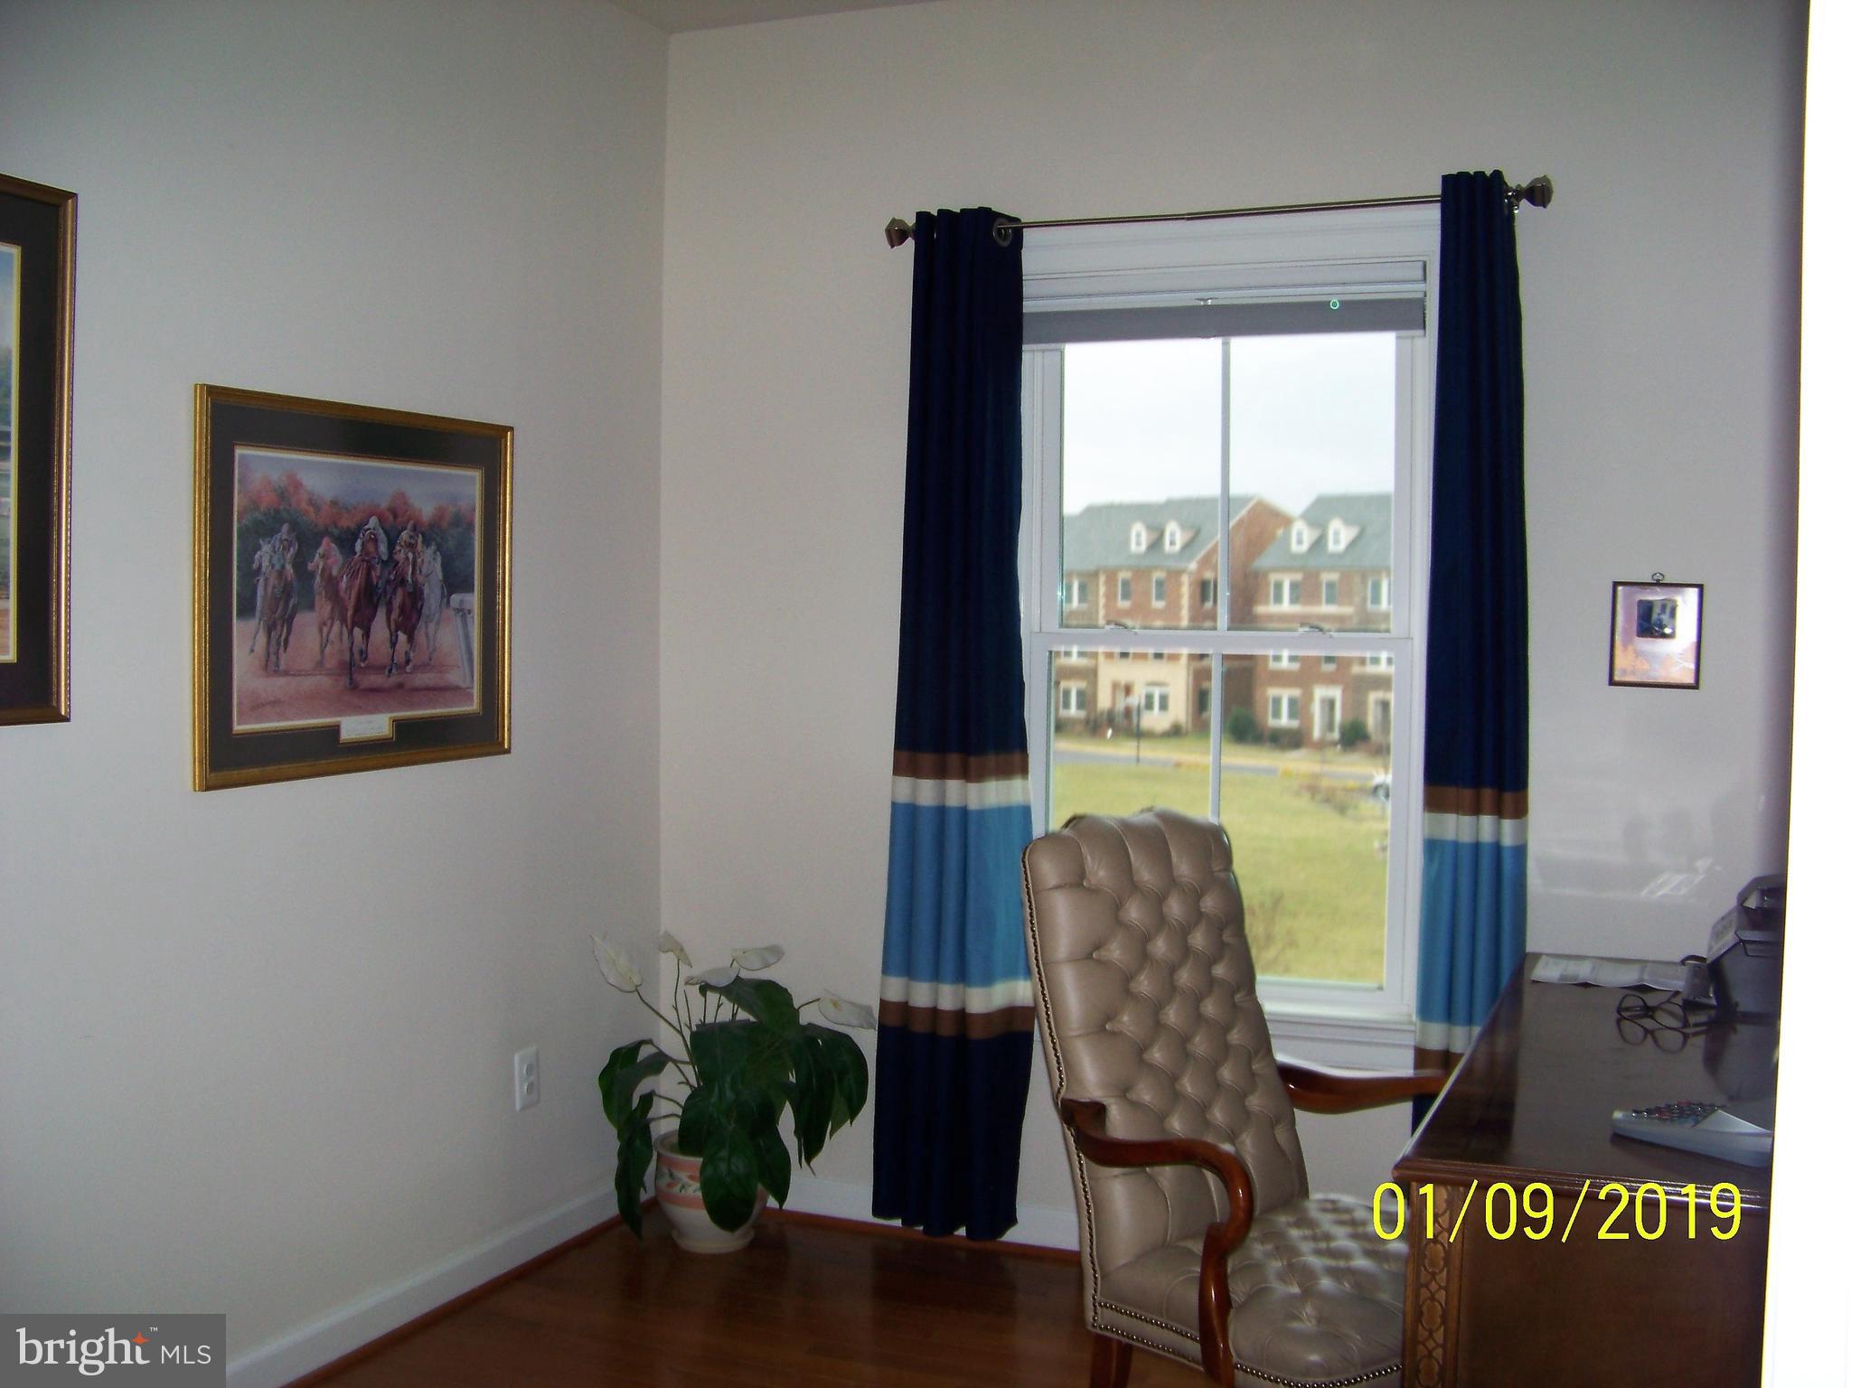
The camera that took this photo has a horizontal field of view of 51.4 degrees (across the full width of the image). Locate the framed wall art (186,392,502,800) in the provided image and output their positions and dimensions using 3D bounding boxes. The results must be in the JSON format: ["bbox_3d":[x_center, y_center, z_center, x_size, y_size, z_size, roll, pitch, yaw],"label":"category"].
[{"bbox_3d":[-1.003,-0.187,3.487,0.028,0.654,0.853,2,3,22],"label":"framed wall art"}]

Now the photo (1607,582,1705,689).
[{"bbox_3d":[1.393,-0.113,3.668,0.160,0.203,0.018,2,3,22],"label":"photo"}]

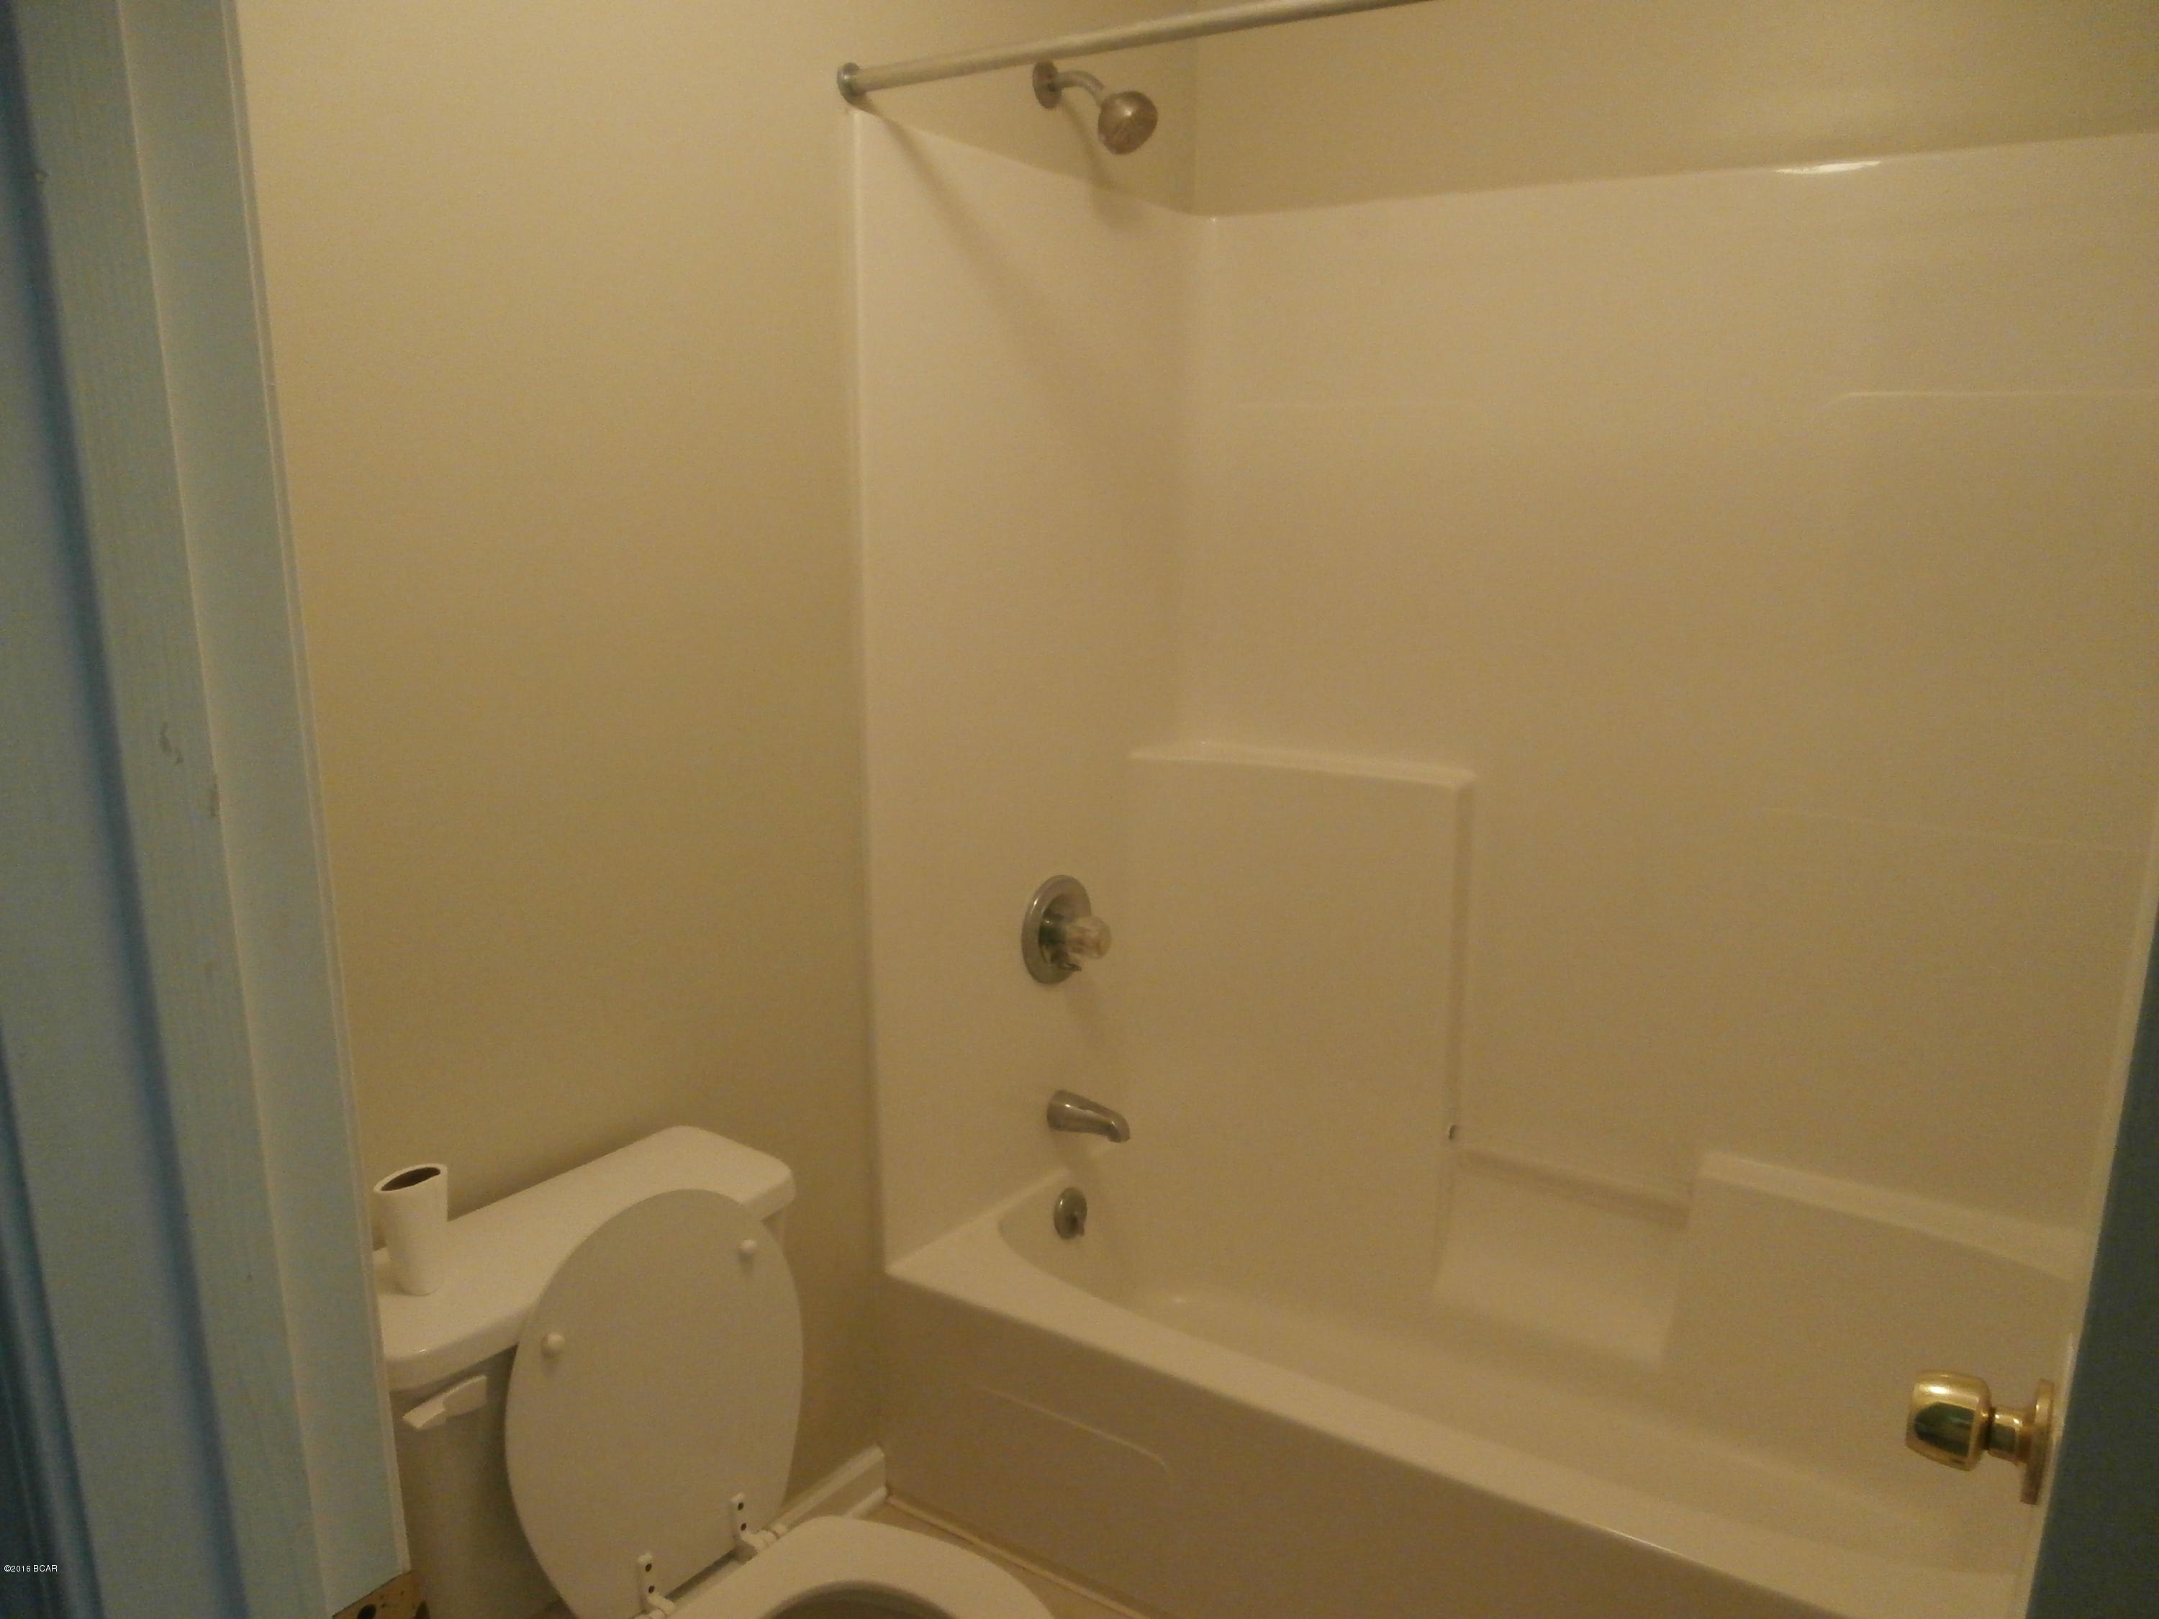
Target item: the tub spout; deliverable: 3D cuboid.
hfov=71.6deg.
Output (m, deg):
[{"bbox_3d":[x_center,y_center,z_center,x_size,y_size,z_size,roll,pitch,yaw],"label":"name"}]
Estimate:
[{"bbox_3d":[0.021,0.503,2.412,0.139,0.062,0.060,8,15,31],"label":"tub spout"}]

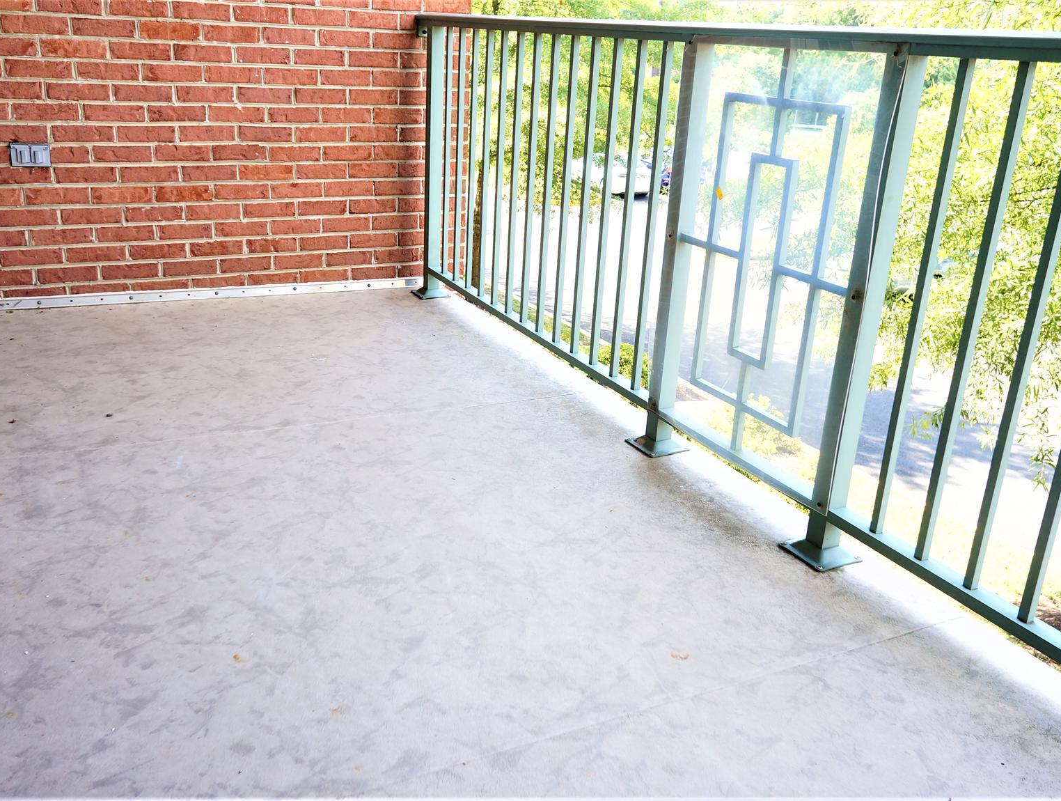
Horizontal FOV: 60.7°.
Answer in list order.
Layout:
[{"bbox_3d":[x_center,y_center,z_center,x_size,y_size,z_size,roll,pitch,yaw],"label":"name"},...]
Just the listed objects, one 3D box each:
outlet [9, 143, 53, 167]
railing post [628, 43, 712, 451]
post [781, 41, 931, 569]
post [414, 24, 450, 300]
[{"bbox_3d":[-1.667,-0.819,3.032,0.116,0.073,0.025,-8,23,-27],"label":"outlet"},{"bbox_3d":[0.367,-0.356,2.263,0.123,1.020,0.123,-8,23,-27],"label":"railing post"},{"bbox_3d":[0.646,-0.148,1.774,0.123,1.020,0.123,-8,23,-27],"label":"post"},{"bbox_3d":[-0.381,-0.911,3.568,0.123,1.020,0.123,-8,23,-27],"label":"post"}]

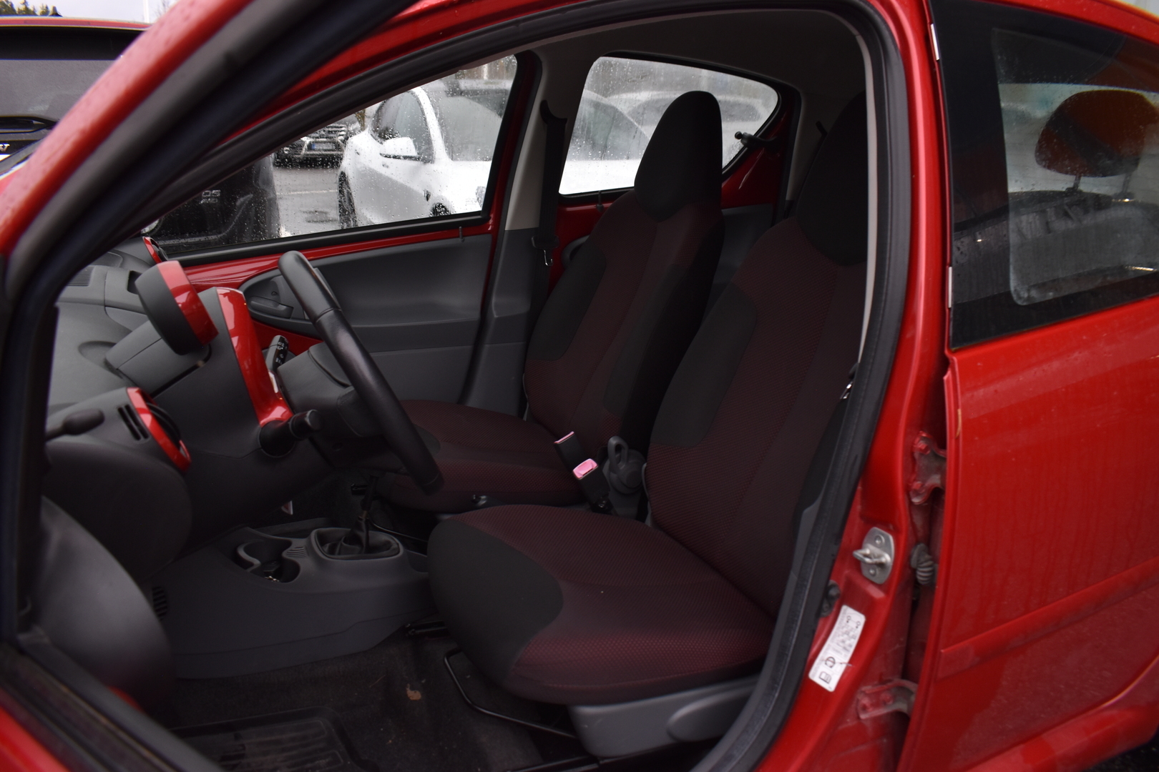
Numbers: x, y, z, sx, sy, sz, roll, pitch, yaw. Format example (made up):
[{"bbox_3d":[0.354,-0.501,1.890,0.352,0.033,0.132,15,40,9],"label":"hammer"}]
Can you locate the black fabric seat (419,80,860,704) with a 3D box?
[{"bbox_3d":[0.180,-0.015,1.386,0.828,0.897,0.480,-7,19,-23],"label":"black fabric seat"}]

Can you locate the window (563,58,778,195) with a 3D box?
[{"bbox_3d":[0.247,-0.689,2.320,0.608,0.358,0.045,-7,39,-23],"label":"window"}]

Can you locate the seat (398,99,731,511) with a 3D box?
[{"bbox_3d":[-0.082,-0.190,1.951,0.828,0.897,0.480,-7,19,-23],"label":"seat"}]

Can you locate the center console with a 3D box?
[{"bbox_3d":[-0.508,0.317,1.538,0.519,0.221,0.304,-7,19,-23],"label":"center console"}]

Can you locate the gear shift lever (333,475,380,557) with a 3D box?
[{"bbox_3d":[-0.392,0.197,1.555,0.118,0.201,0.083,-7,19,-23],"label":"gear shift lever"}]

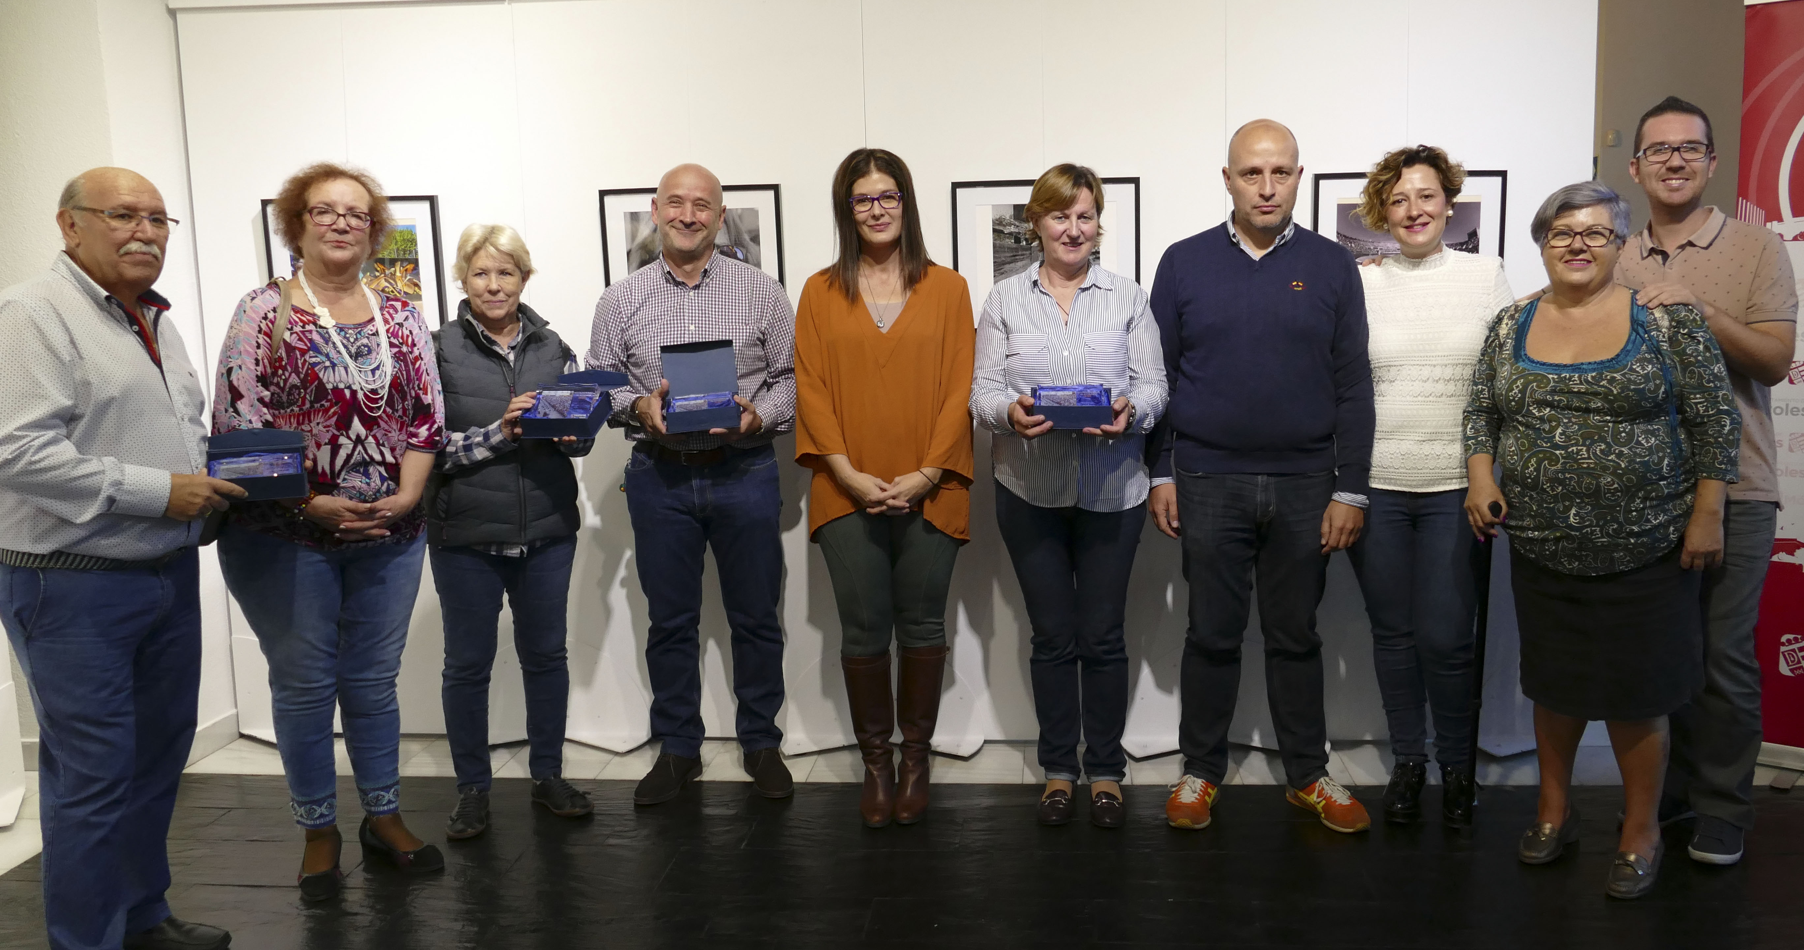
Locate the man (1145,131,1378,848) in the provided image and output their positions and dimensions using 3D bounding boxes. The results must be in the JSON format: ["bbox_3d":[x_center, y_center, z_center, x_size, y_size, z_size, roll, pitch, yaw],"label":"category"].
[{"bbox_3d":[0.898,0.009,3.147,0.560,1.740,0.340,0,7,12],"label":"man"}]

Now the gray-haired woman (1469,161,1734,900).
[{"bbox_3d":[1.572,0.127,2.824,0.550,1.560,0.410,4,9,34],"label":"gray-haired woman"}]

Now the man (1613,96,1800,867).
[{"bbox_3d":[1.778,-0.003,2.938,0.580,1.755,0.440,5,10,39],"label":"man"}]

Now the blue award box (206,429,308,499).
[{"bbox_3d":[-1.305,-0.022,2.542,0.180,0.085,0.260,-2,15,-27],"label":"blue award box"}]

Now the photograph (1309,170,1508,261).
[{"bbox_3d":[1.435,-0.640,3.541,0.532,0.425,0.025,-1,7,4],"label":"photograph"}]

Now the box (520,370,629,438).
[{"bbox_3d":[-0.800,-0.164,3.077,0.180,0.085,0.270,0,18,8],"label":"box"}]

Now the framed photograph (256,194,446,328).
[{"bbox_3d":[-1.603,-0.596,3.669,0.517,0.417,0.030,-1,7,4],"label":"framed photograph"}]

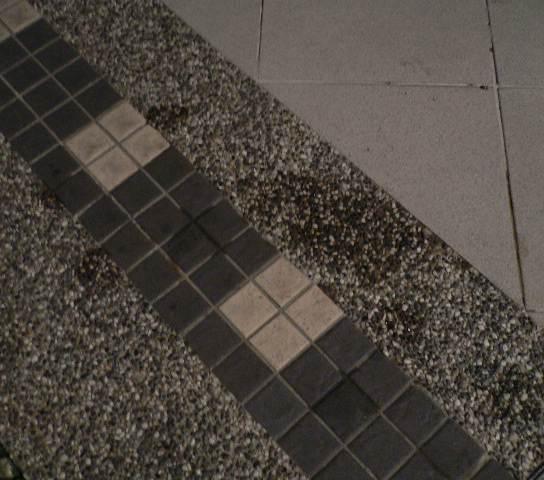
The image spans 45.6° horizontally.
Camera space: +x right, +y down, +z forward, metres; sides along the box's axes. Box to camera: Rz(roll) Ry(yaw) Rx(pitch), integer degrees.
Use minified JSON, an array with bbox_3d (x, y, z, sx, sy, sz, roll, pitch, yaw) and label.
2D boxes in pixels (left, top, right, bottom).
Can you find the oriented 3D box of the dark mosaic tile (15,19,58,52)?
[{"bbox_3d":[-0.626,-0.542,1.723,0.088,0.010,0.088,-40,69,-16],"label":"dark mosaic tile"}]

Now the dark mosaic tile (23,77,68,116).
[{"bbox_3d":[-0.568,-0.358,1.630,0.088,0.010,0.088,-40,69,-16],"label":"dark mosaic tile"}]

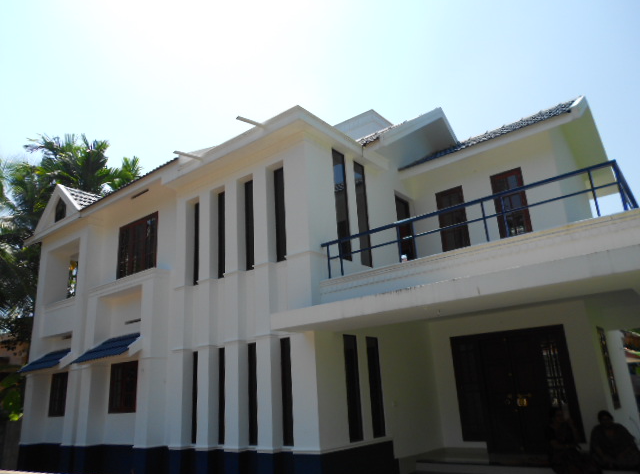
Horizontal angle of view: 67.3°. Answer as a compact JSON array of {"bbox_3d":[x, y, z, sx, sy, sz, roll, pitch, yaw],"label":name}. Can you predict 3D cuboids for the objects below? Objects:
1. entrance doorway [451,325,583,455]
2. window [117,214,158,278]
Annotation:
[{"bbox_3d":[3.645,2.868,9.089,2.183,2.126,0.142,-16,-22,35],"label":"entrance doorway"},{"bbox_3d":[-4.340,0.254,11.485,1.642,1.391,0.114,-16,-22,35],"label":"window"}]

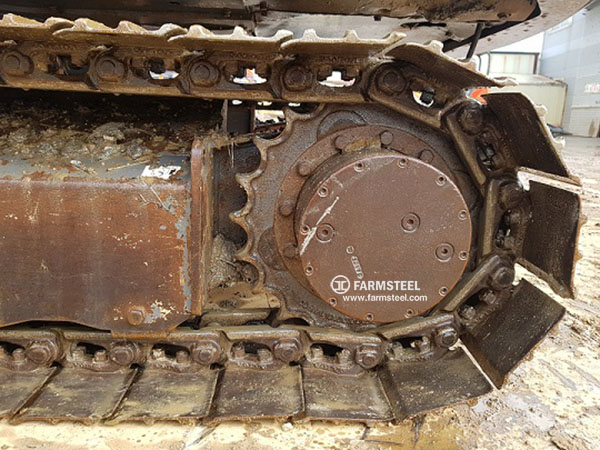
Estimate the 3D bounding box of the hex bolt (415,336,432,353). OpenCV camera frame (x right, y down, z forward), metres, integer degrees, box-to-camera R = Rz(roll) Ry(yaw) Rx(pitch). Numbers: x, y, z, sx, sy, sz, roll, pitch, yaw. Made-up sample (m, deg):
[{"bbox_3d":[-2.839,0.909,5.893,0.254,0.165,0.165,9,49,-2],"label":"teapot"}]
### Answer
[{"bbox_3d":[0.294,0.283,1.067,0.033,0.026,0.033,-16,11,2],"label":"hex bolt"}]

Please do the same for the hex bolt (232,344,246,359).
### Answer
[{"bbox_3d":[-0.144,0.301,1.073,0.029,0.026,0.028,0,12,-1],"label":"hex bolt"}]

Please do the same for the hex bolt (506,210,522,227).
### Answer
[{"bbox_3d":[0.487,-0.015,1.024,0.024,0.029,0.029,-1,12,-1],"label":"hex bolt"}]

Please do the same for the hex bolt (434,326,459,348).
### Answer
[{"bbox_3d":[0.342,0.263,1.052,0.049,0.049,0.024,0,12,-1],"label":"hex bolt"}]

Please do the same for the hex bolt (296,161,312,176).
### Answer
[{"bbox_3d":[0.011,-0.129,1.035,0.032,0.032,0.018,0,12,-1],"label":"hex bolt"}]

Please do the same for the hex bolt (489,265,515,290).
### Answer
[{"bbox_3d":[0.456,0.116,1.023,0.053,0.053,0.026,0,11,-1],"label":"hex bolt"}]

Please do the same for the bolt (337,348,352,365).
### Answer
[{"bbox_3d":[0.106,0.312,1.071,0.033,0.026,0.033,5,11,-2],"label":"bolt"}]

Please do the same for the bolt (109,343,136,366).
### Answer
[{"bbox_3d":[-0.415,0.303,1.056,0.053,0.051,0.034,0,12,-1],"label":"bolt"}]

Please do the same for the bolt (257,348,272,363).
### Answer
[{"bbox_3d":[-0.085,0.313,1.080,0.029,0.024,0.029,-1,12,-1],"label":"bolt"}]

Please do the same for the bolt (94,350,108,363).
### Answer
[{"bbox_3d":[-0.472,0.314,1.072,0.029,0.024,0.029,0,12,-1],"label":"bolt"}]

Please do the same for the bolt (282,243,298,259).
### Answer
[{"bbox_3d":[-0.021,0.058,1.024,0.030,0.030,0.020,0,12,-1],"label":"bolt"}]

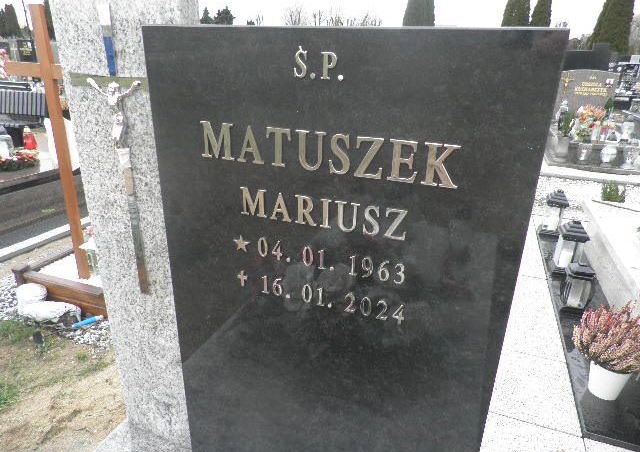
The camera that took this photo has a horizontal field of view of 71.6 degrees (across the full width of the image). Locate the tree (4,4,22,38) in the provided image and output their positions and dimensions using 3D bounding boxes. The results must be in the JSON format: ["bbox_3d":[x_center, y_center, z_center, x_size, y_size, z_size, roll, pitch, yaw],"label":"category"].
[{"bbox_3d":[-24.308,-15.501,35.774,1.420,4.237,1.420,9,23,18],"label":"tree"}]

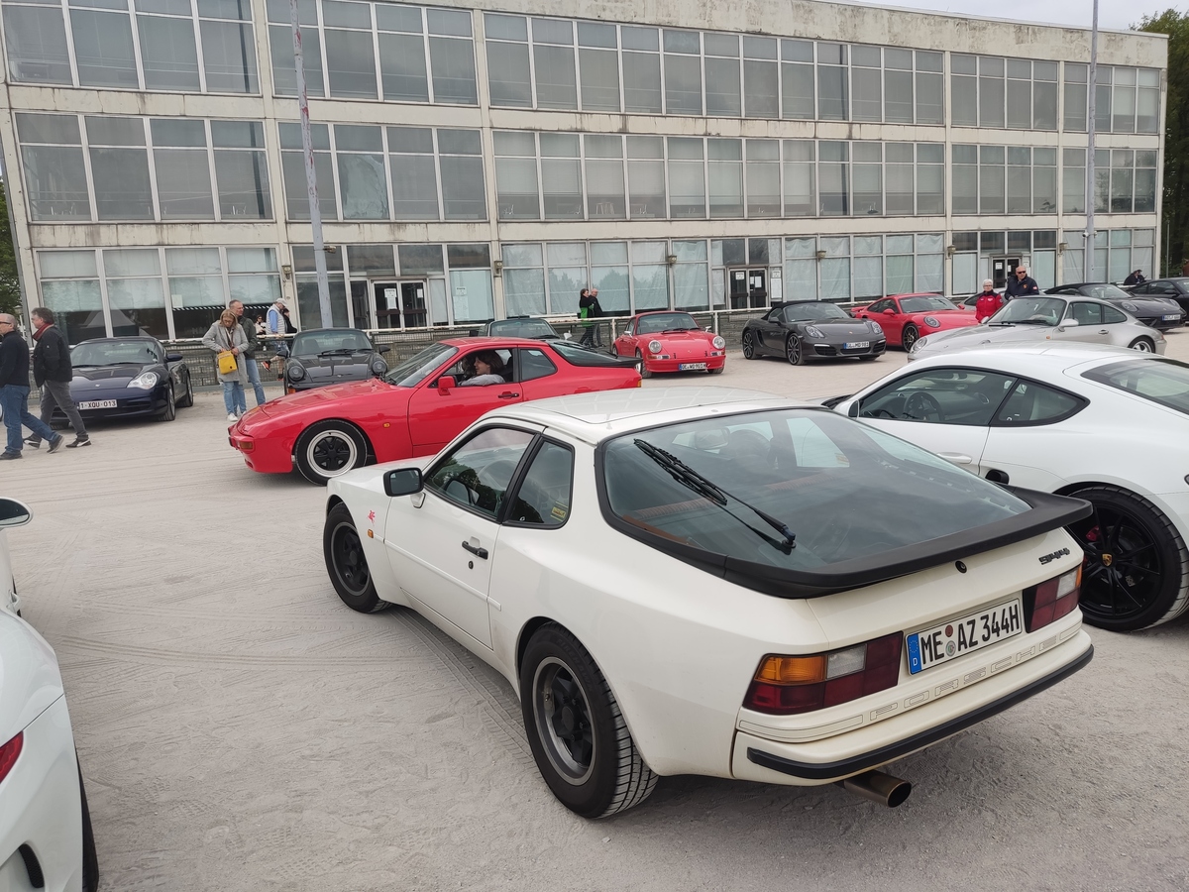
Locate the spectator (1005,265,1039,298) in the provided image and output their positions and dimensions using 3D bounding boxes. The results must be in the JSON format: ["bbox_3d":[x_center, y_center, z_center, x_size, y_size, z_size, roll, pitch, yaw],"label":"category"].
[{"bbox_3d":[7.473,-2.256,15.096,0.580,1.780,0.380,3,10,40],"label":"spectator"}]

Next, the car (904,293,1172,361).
[{"bbox_3d":[6.813,-1.635,13.081,4.250,1.300,1.770,-6,11,-20],"label":"car"}]

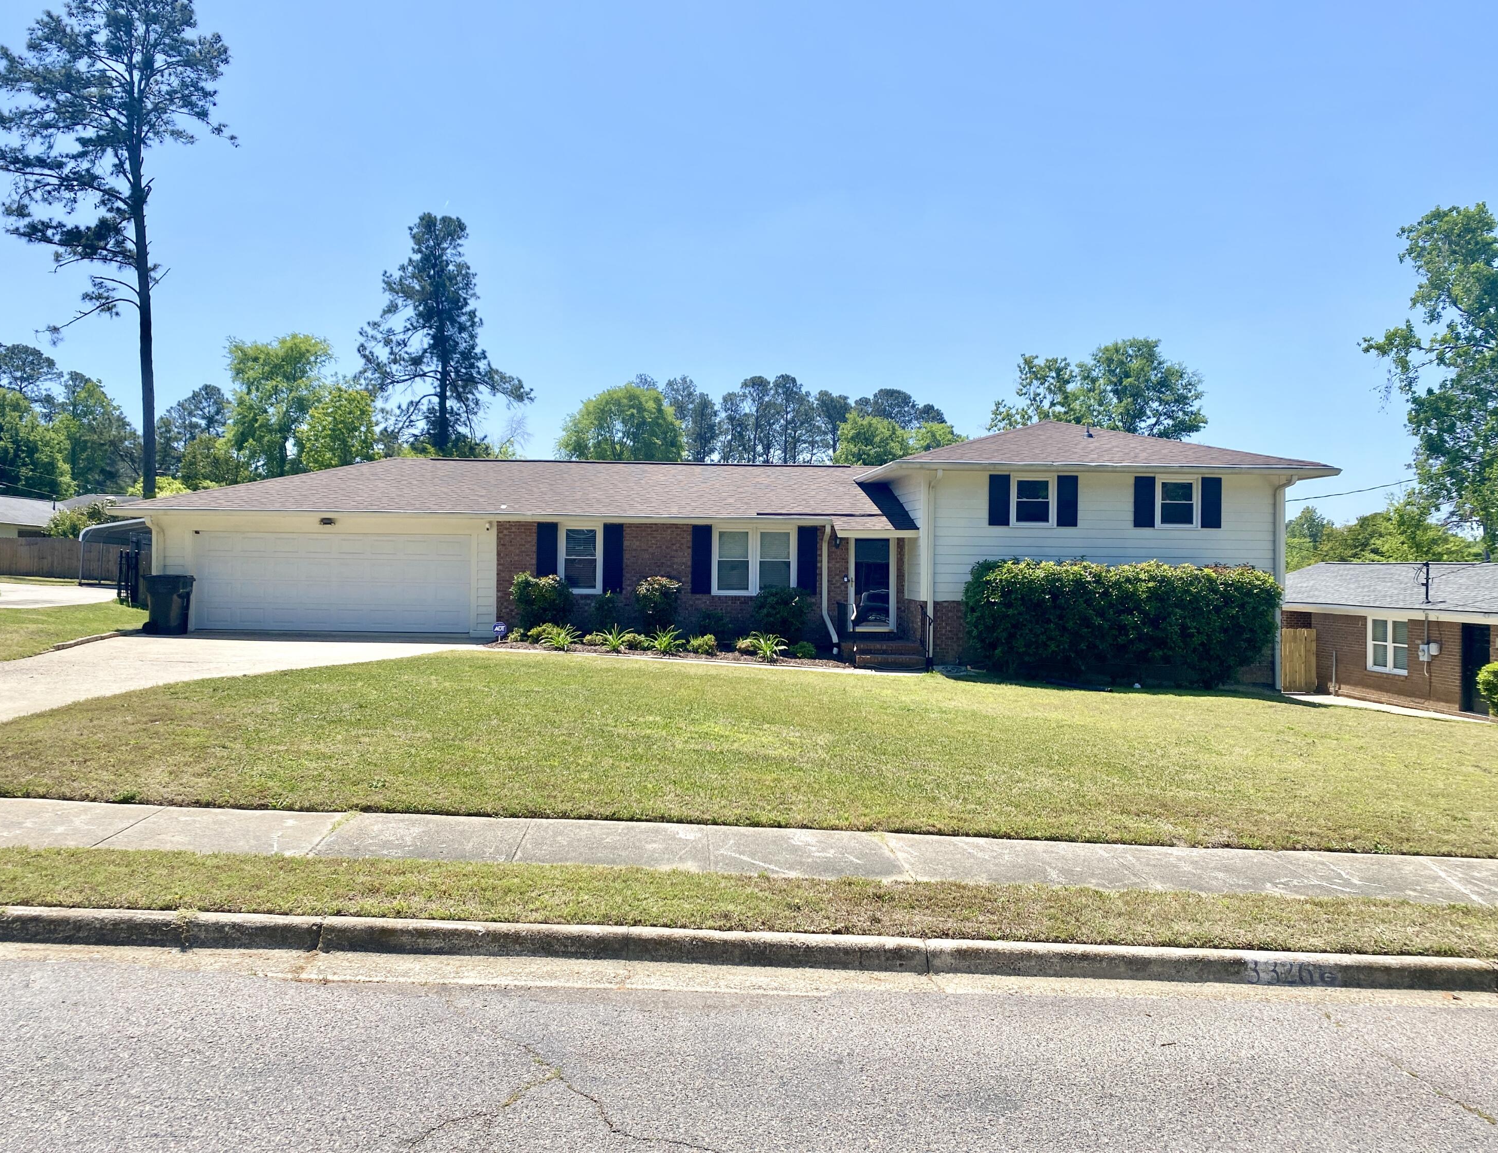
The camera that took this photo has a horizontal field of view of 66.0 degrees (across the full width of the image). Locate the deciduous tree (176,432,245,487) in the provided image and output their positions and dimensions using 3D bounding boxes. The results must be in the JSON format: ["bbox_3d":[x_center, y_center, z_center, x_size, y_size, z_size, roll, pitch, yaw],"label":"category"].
[{"bbox_3d":[-25.705,-2.961,55.016,4.000,7.865,4.000,1,0,-3],"label":"deciduous tree"}]

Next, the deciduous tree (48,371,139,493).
[{"bbox_3d":[-37.558,-5.545,66.025,6.000,12.459,6.000,1,0,-3],"label":"deciduous tree"}]

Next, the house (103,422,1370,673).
[{"bbox_3d":[-0.952,-0.808,26.773,23.689,5.516,11.032,1,0,-3],"label":"house"}]

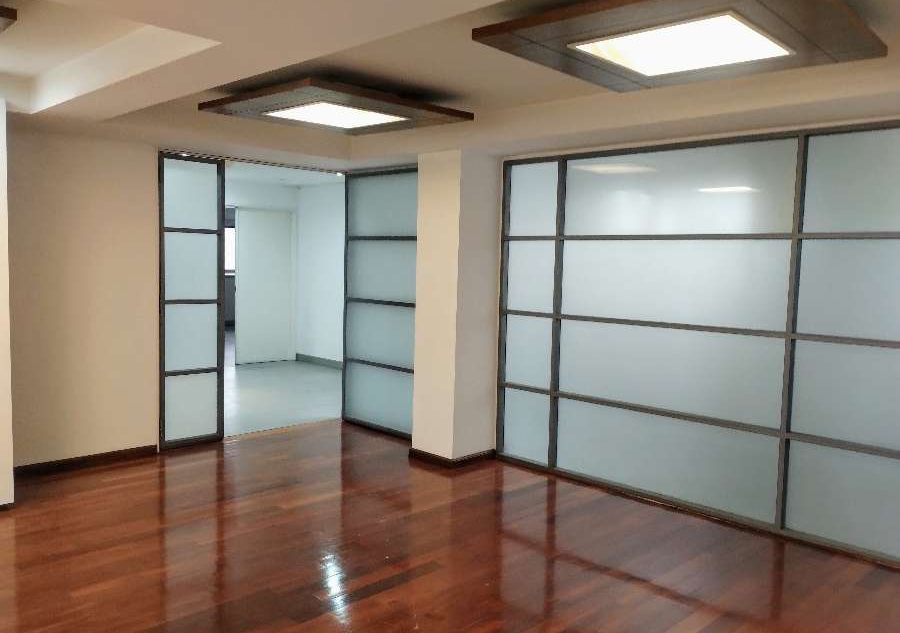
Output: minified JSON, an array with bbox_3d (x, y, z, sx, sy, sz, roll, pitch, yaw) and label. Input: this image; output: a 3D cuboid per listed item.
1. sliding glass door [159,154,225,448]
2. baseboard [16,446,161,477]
[{"bbox_3d":[-1.974,-0.107,5.579,0.521,2.208,0.051,-3,6,-45],"label":"sliding glass door"},{"bbox_3d":[-2.541,0.998,5.013,1.069,0.063,0.022,-3,6,-45],"label":"baseboard"}]

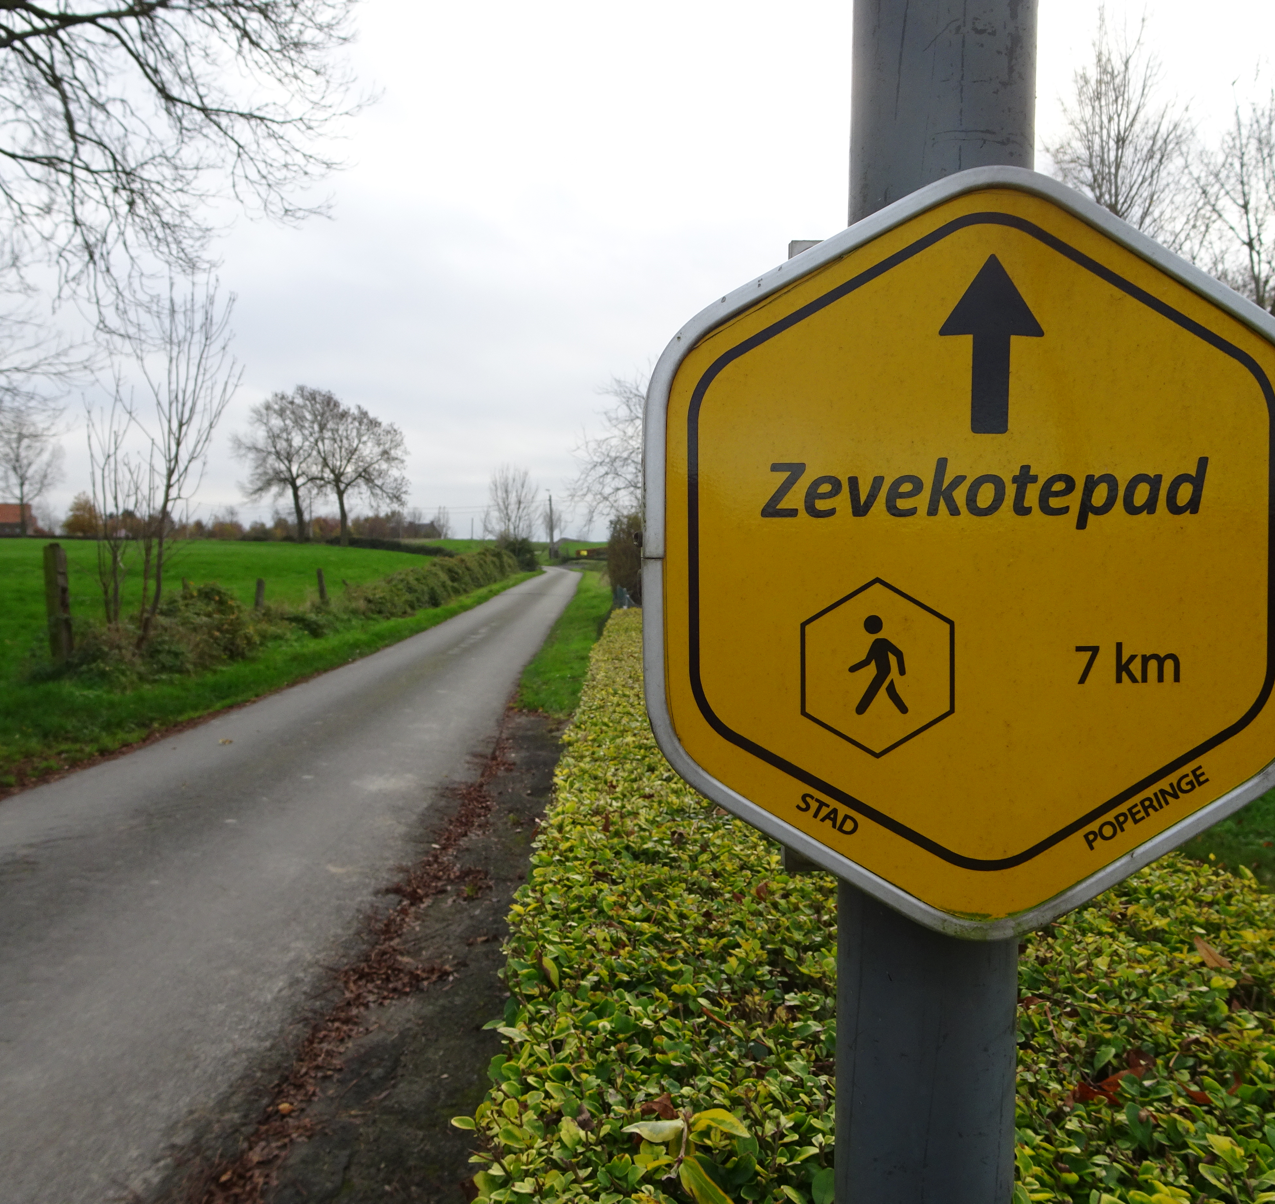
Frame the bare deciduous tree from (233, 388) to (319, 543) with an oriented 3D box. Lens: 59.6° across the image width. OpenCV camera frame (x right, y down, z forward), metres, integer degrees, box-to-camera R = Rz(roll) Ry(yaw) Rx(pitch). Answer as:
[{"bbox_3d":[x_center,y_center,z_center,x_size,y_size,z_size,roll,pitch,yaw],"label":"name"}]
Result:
[{"bbox_3d":[-29.256,-11.054,90.000,7.099,12.473,7.099,0,3,0],"label":"bare deciduous tree"}]

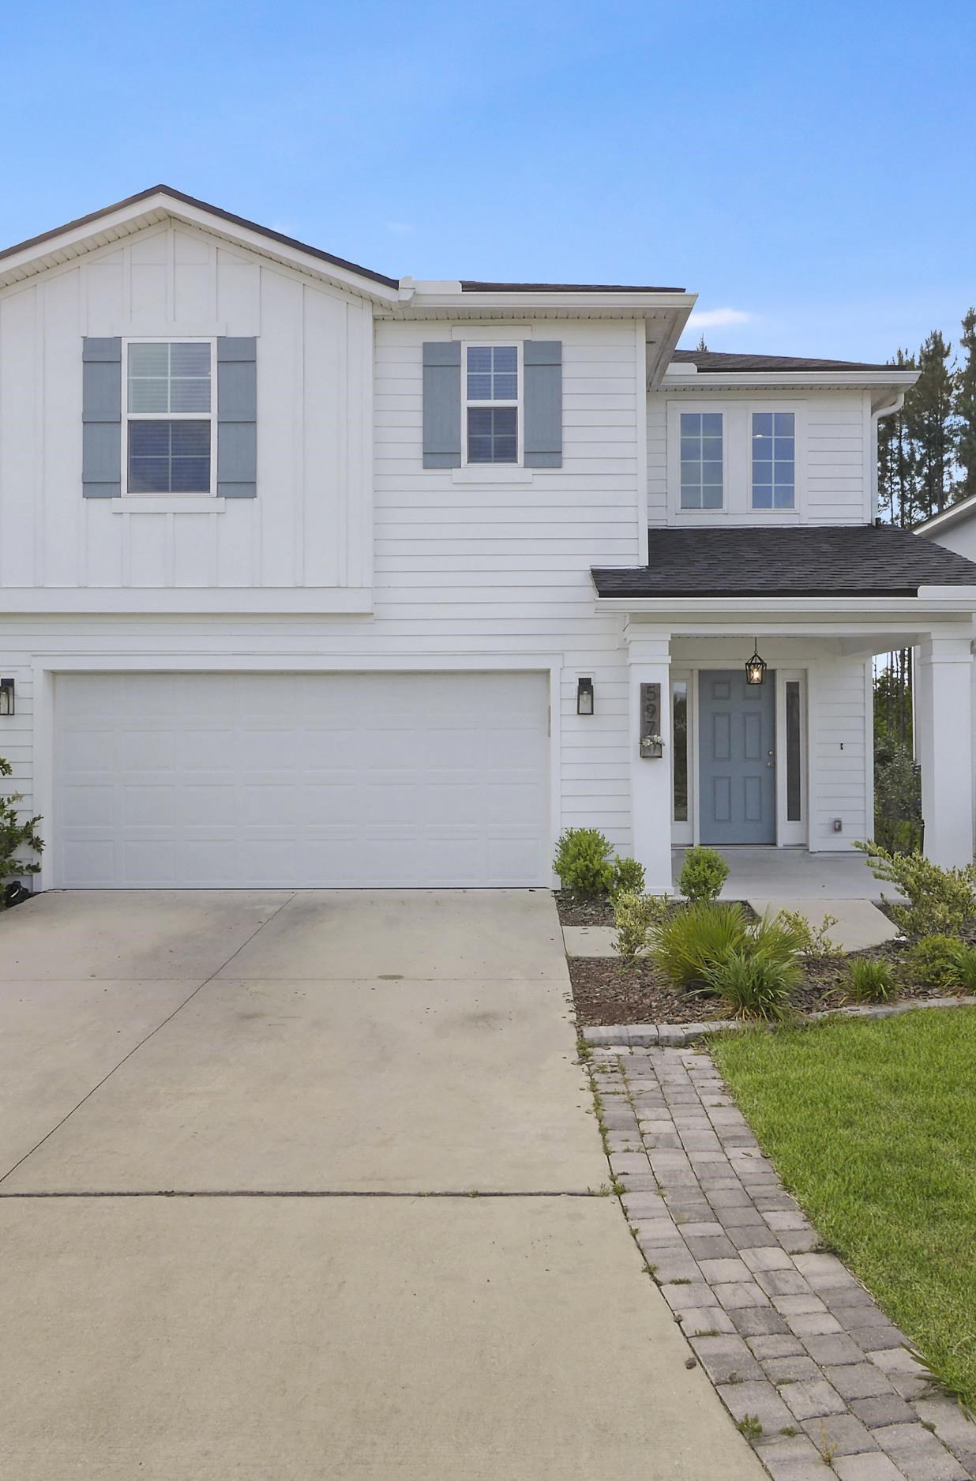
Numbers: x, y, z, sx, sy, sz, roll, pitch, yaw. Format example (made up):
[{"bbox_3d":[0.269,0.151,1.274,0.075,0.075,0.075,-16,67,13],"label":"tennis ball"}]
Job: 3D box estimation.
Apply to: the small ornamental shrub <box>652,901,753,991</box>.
[{"bbox_3d":[1.434,1.314,7.600,0.678,0.480,0.680,0,0,0],"label":"small ornamental shrub"}]

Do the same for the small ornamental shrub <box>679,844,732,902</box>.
[{"bbox_3d":[1.890,1.190,9.950,0.457,0.564,0.450,0,0,0],"label":"small ornamental shrub"}]

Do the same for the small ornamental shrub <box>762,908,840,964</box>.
[{"bbox_3d":[2.237,1.365,8.150,0.562,0.370,0.500,0,0,0],"label":"small ornamental shrub"}]

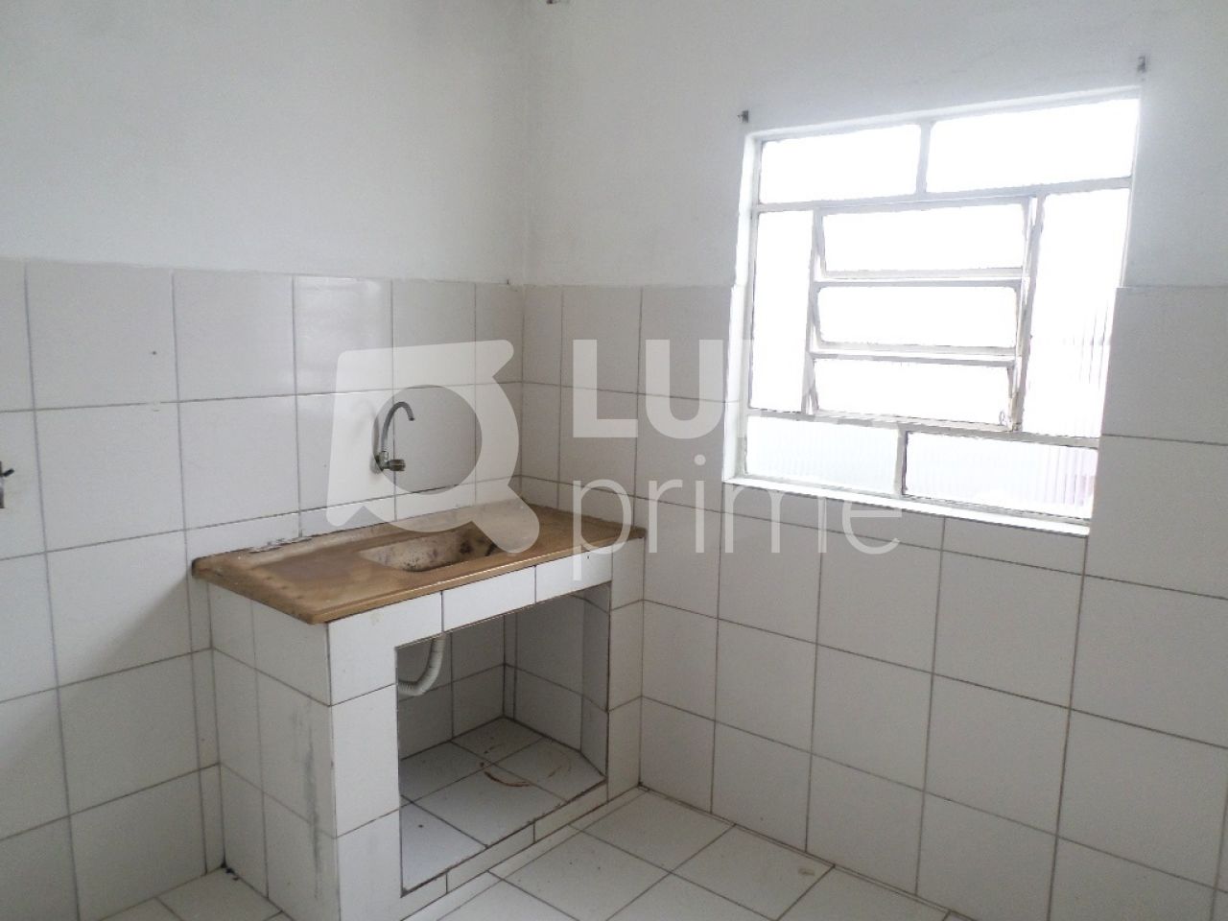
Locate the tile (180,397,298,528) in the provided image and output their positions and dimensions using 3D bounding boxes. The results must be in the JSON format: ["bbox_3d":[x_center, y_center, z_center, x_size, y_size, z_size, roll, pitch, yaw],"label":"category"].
[{"bbox_3d":[-0.982,-0.001,2.343,0.010,0.328,0.328,8,11,39],"label":"tile"}]

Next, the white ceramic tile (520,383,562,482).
[{"bbox_3d":[-0.253,-0.096,3.078,0.205,0.325,0.010,8,11,39],"label":"white ceramic tile"}]

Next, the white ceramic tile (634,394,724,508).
[{"bbox_3d":[0.204,-0.030,2.707,0.323,0.325,0.010,8,11,39],"label":"white ceramic tile"}]

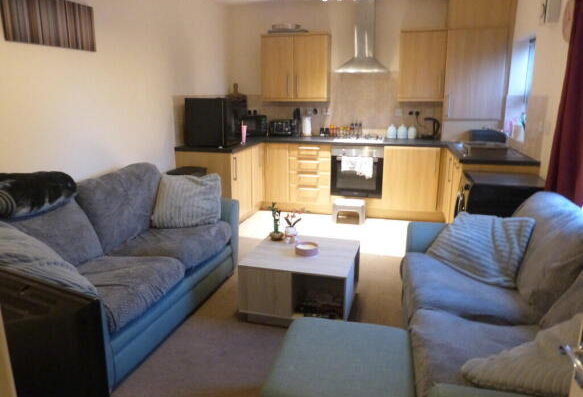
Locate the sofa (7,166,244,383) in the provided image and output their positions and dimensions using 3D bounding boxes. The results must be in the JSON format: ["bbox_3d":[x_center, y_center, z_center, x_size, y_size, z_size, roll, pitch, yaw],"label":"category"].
[{"bbox_3d":[-1.096,0.321,2.788,0.910,0.870,1.800,3,14,12],"label":"sofa"}]

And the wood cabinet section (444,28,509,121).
[{"bbox_3d":[2.038,-1.382,4.760,0.606,0.968,0.310,3,13,14],"label":"wood cabinet section"}]

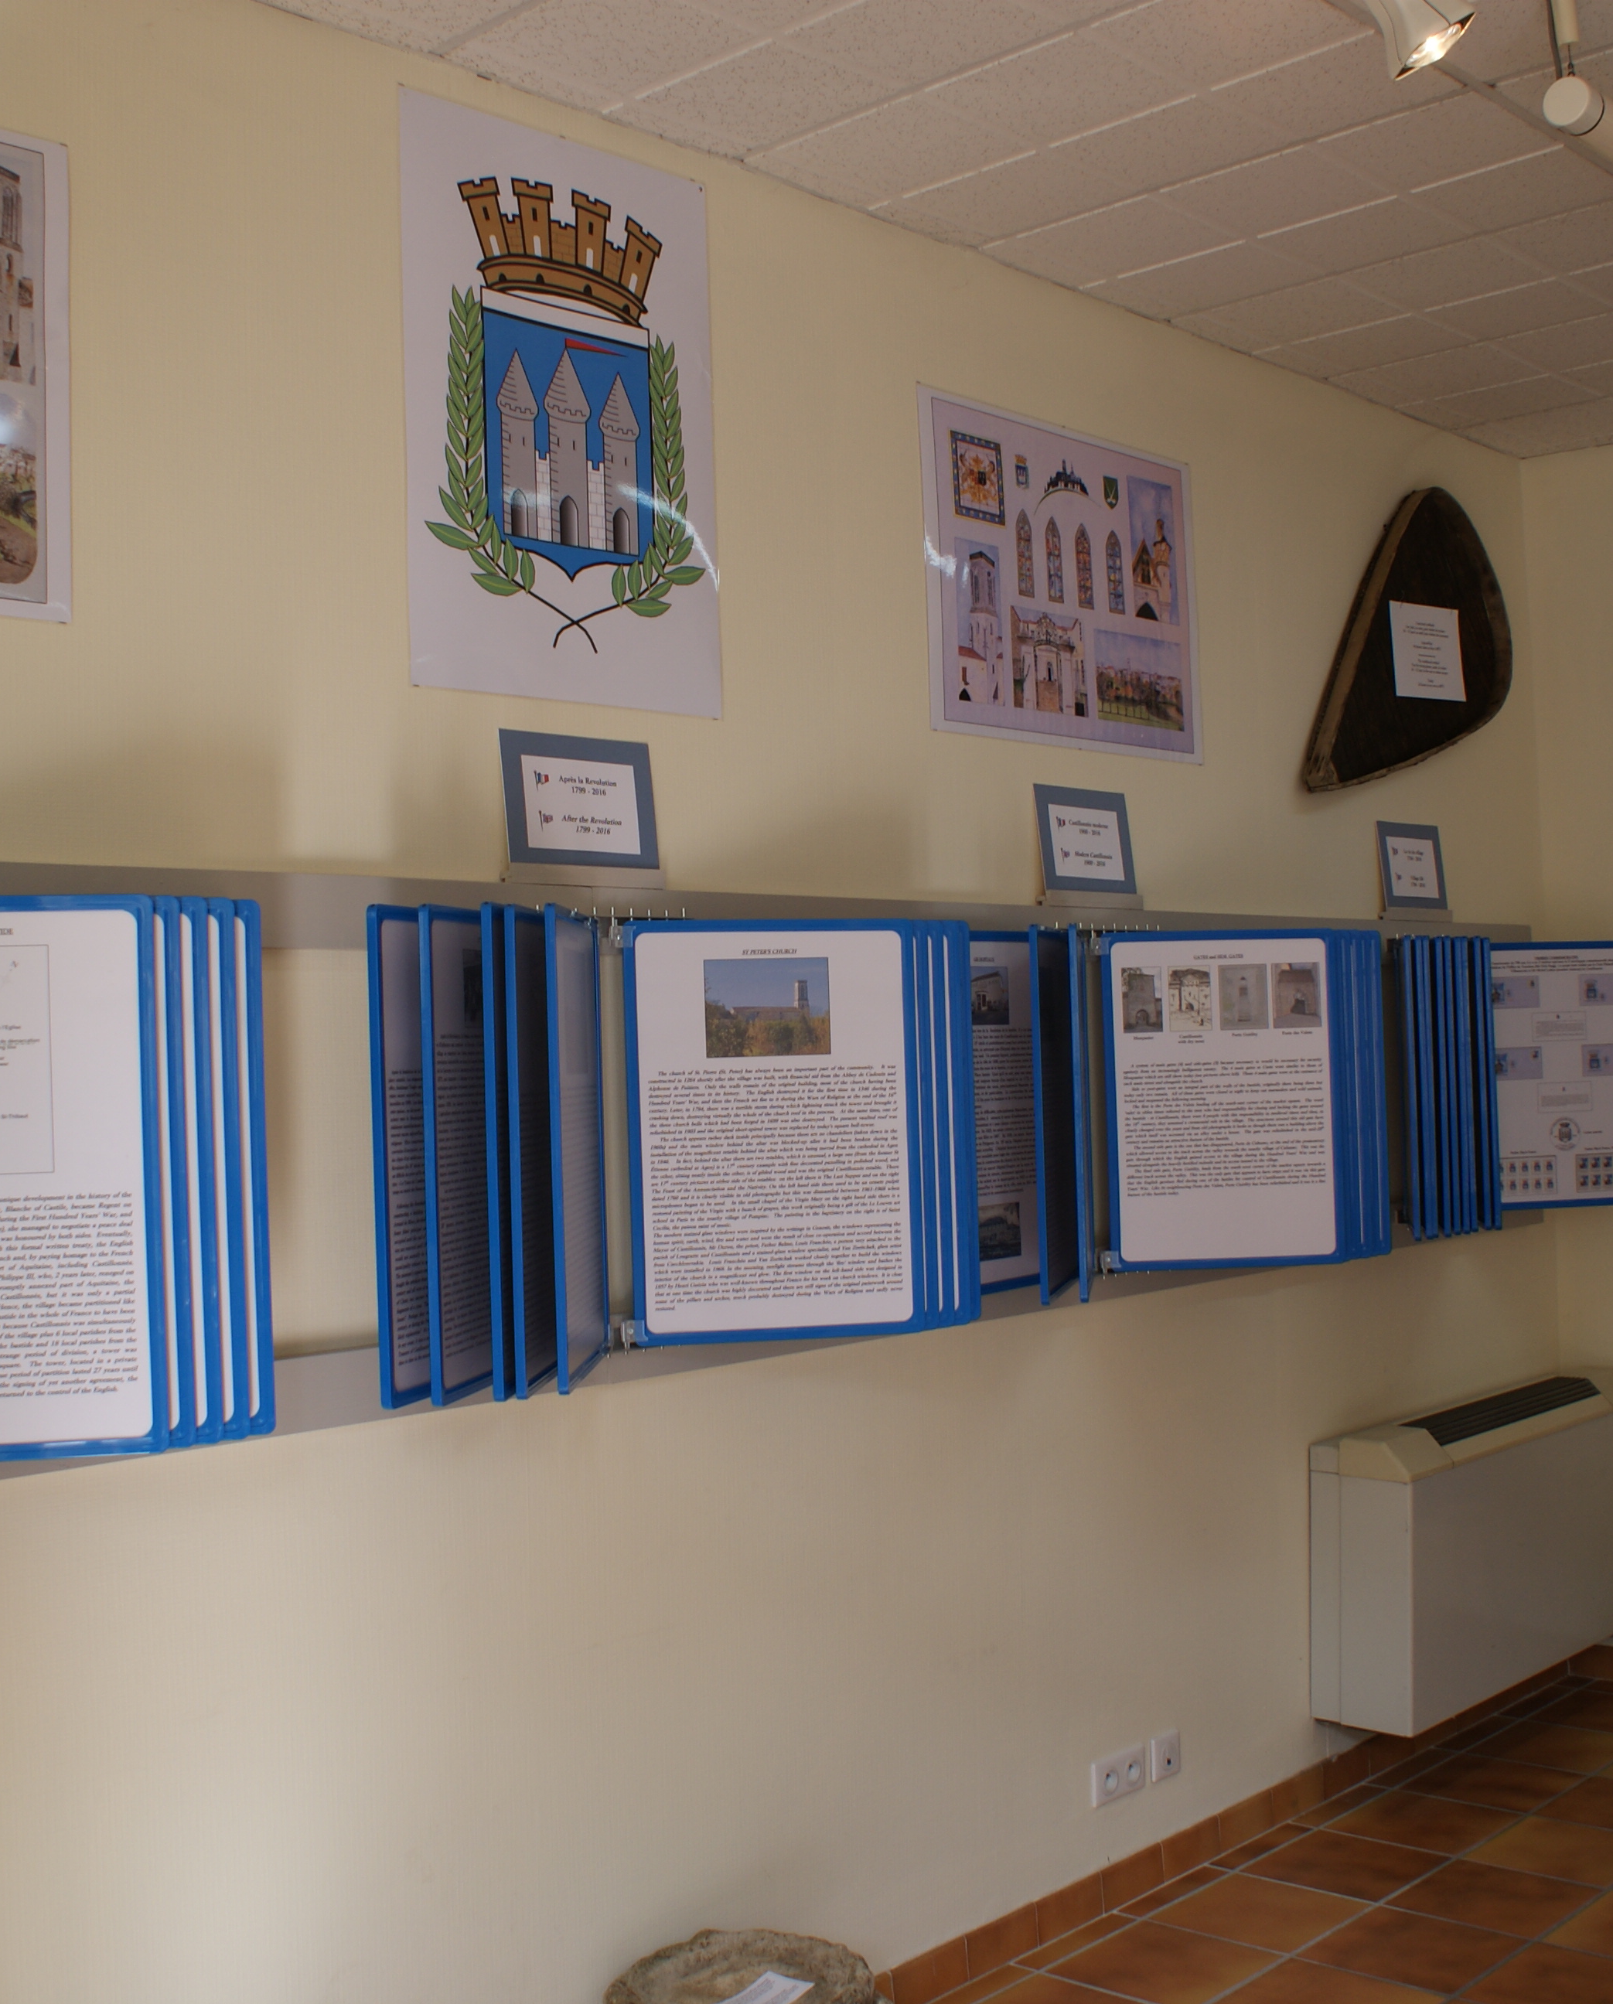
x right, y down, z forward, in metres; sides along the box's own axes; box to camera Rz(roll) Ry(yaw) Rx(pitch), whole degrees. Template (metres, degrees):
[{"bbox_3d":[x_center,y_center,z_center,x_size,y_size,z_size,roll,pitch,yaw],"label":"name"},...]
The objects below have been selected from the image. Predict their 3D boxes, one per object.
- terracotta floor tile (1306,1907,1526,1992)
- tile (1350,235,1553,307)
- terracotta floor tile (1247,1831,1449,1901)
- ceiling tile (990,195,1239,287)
[{"bbox_3d":[1.066,1.667,3.963,0.300,0.010,0.300,-3,-2,43],"label":"terracotta floor tile"},{"bbox_3d":[1.238,-1.393,4.339,0.287,0.016,0.287,-3,-2,43],"label":"tile"},{"bbox_3d":[1.044,1.663,4.322,0.295,0.010,0.295,-4,-2,43],"label":"terracotta floor tile"},{"bbox_3d":[0.556,-1.357,4.008,0.345,0.016,0.295,-4,-2,43],"label":"ceiling tile"}]

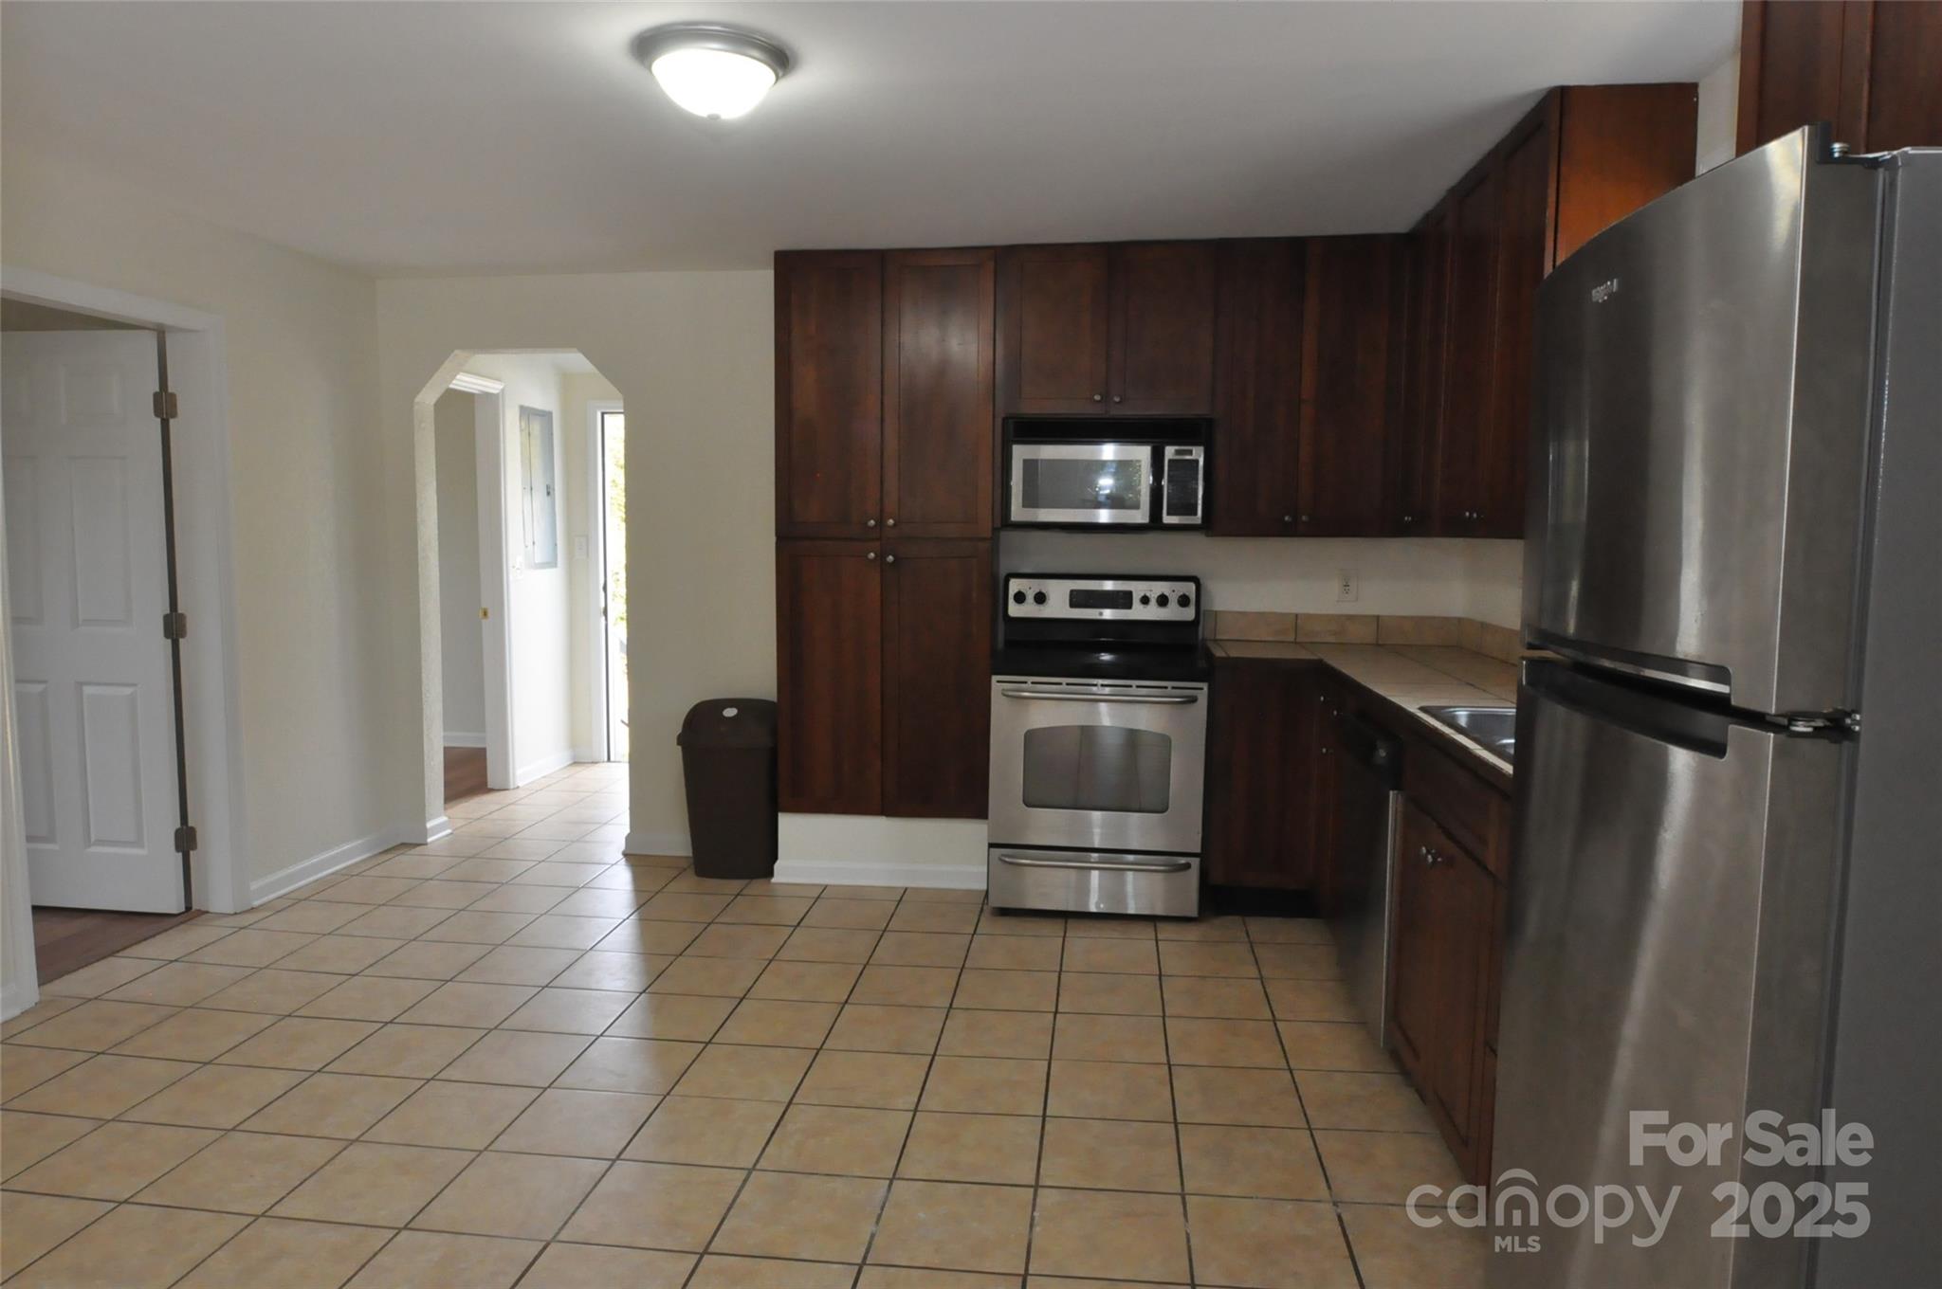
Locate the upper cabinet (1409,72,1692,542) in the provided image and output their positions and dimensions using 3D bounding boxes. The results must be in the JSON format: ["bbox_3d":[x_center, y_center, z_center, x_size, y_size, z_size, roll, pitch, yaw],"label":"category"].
[{"bbox_3d":[1.628,-0.853,3.528,0.333,1.070,1.452,1,5,6],"label":"upper cabinet"}]

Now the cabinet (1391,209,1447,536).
[{"bbox_3d":[1.682,-0.897,3.963,0.320,1.074,0.525,1,5,6],"label":"cabinet"}]

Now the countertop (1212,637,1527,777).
[{"bbox_3d":[1.251,0.150,3.282,1.008,0.043,2.830,1,5,6],"label":"countertop"}]

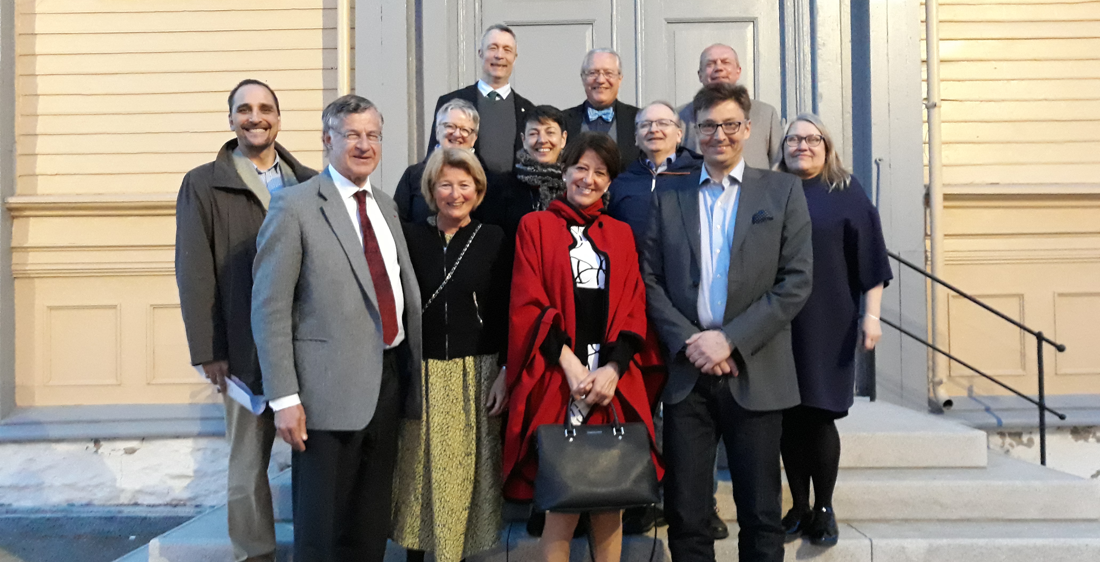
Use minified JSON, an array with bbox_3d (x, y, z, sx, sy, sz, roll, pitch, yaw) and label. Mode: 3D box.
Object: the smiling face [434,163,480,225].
[{"bbox_3d":[-0.318,-0.291,2.890,0.155,0.200,0.155,0,-2,-6],"label":"smiling face"}]

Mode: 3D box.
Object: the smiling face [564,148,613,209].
[{"bbox_3d":[0.119,-0.319,2.710,0.142,0.188,0.150,9,-2,4],"label":"smiling face"}]

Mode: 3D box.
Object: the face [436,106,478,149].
[{"bbox_3d":[-0.366,-0.594,3.380,0.160,0.180,0.155,9,-2,-12],"label":"face"}]

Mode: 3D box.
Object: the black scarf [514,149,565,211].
[{"bbox_3d":[-0.025,-0.384,3.290,0.250,0.270,0.200,0,-2,-2],"label":"black scarf"}]

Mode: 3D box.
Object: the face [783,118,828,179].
[{"bbox_3d":[0.974,-0.506,3.270,0.165,0.220,0.160,-1,-2,18],"label":"face"}]

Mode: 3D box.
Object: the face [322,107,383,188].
[{"bbox_3d":[-0.615,-0.412,2.670,0.170,0.238,0.170,-1,-3,-32],"label":"face"}]

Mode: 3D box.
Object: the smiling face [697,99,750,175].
[{"bbox_3d":[0.547,-0.453,2.710,0.166,0.238,0.170,-2,-2,19],"label":"smiling face"}]

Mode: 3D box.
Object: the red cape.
[{"bbox_3d":[0.115,0.217,2.765,0.540,0.970,0.380,0,-2,-10],"label":"red cape"}]

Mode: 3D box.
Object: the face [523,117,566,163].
[{"bbox_3d":[-0.020,-0.539,3.270,0.165,0.185,0.150,0,-2,-2],"label":"face"}]

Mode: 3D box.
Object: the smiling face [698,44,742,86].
[{"bbox_3d":[0.722,-0.907,3.650,0.178,0.205,0.170,-1,-2,12],"label":"smiling face"}]

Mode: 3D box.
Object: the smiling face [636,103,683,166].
[{"bbox_3d":[0.420,-0.565,3.300,0.175,0.235,0.170,0,-2,18],"label":"smiling face"}]

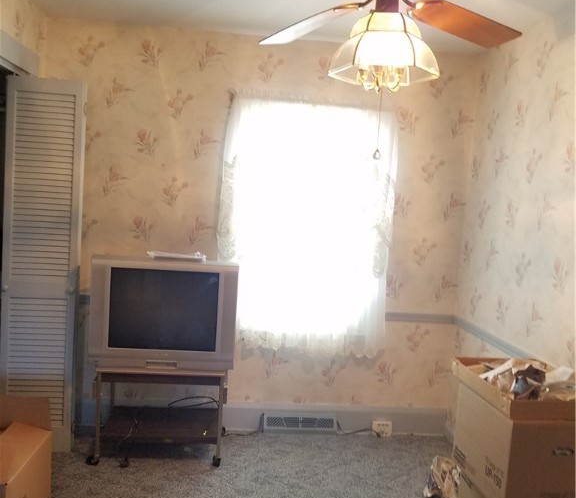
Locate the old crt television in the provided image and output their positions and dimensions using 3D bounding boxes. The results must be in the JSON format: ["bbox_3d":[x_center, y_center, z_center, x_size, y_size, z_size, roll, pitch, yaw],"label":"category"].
[{"bbox_3d":[-0.662,0.318,3.208,0.740,0.555,0.480,3,5,-6],"label":"old crt television"}]

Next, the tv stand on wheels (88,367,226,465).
[{"bbox_3d":[-0.702,0.875,3.276,0.690,0.540,0.460,3,5,-6],"label":"tv stand on wheels"}]

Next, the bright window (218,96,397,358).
[{"bbox_3d":[0.117,-0.127,3.506,1.070,1.580,0.100,3,5,-6],"label":"bright window"}]

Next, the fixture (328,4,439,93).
[{"bbox_3d":[0.327,-0.654,1.919,0.370,0.260,0.345,4,5,6],"label":"fixture"}]

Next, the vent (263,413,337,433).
[{"bbox_3d":[0.076,1.101,3.630,0.465,0.122,0.065,3,5,-6],"label":"vent"}]

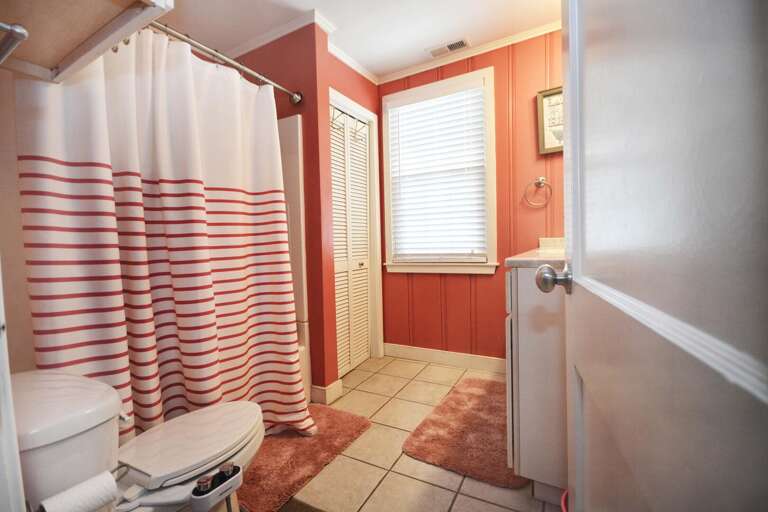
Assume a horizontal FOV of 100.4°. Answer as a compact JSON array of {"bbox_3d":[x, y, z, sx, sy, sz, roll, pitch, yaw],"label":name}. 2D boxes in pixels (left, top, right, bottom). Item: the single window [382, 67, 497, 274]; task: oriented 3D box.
[{"bbox_3d":[0.417,-0.625,2.621,0.975,1.544,0.099,-1,1,28],"label":"single window"}]

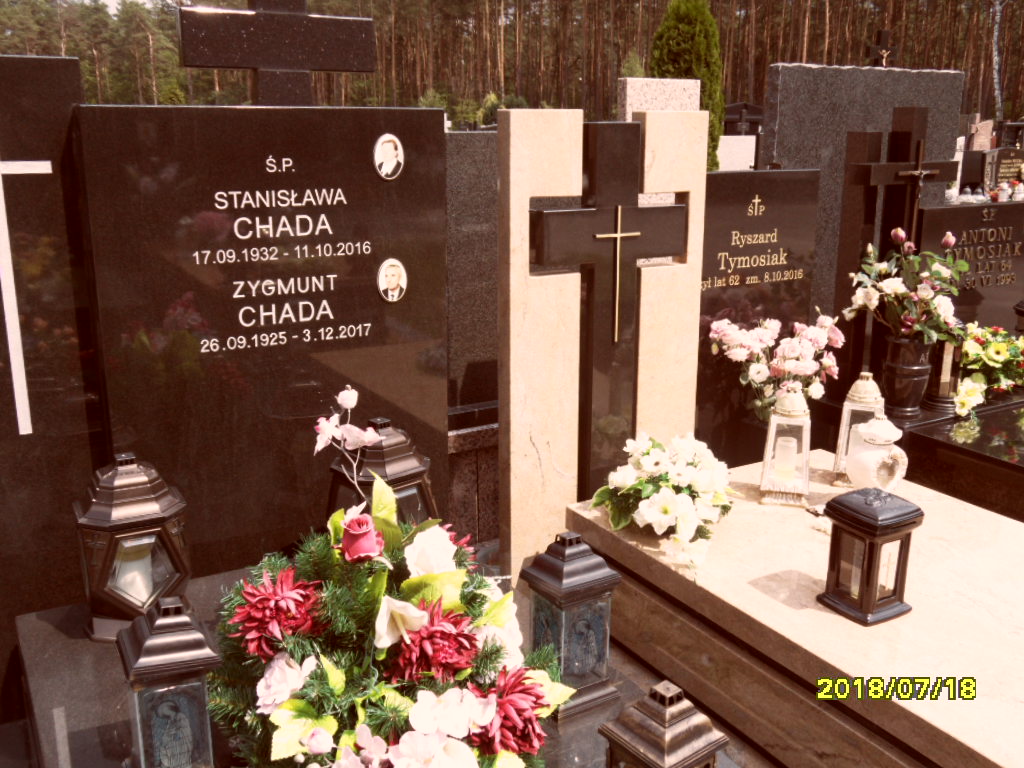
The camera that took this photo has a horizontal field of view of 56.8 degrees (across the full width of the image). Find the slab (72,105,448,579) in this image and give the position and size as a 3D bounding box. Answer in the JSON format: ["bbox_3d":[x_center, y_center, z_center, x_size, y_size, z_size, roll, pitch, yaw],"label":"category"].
[{"bbox_3d":[-0.553,-0.105,2.340,0.834,1.106,0.080,-8,16,-28],"label":"slab"}]

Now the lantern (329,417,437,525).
[{"bbox_3d":[-0.321,0.265,2.348,0.228,0.378,0.226,15,21,43],"label":"lantern"}]

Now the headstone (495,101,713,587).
[{"bbox_3d":[0.282,-0.104,2.826,0.687,1.371,0.098,-9,18,-30],"label":"headstone"}]

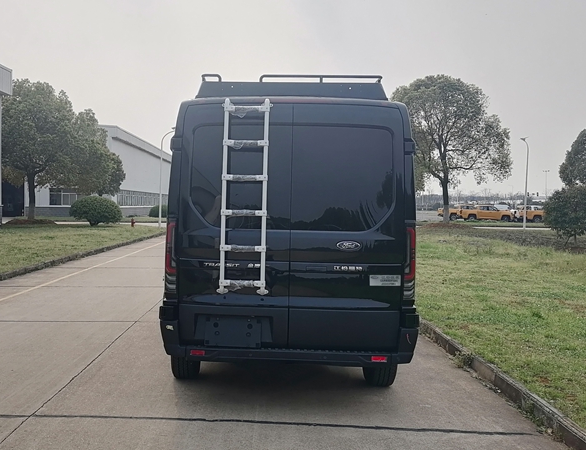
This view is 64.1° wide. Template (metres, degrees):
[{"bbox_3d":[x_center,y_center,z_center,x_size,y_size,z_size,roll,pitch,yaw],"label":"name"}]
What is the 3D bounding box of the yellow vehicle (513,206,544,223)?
[{"bbox_3d":[25.600,-1.080,47.800,5.350,1.830,1.920,1,2,5],"label":"yellow vehicle"}]

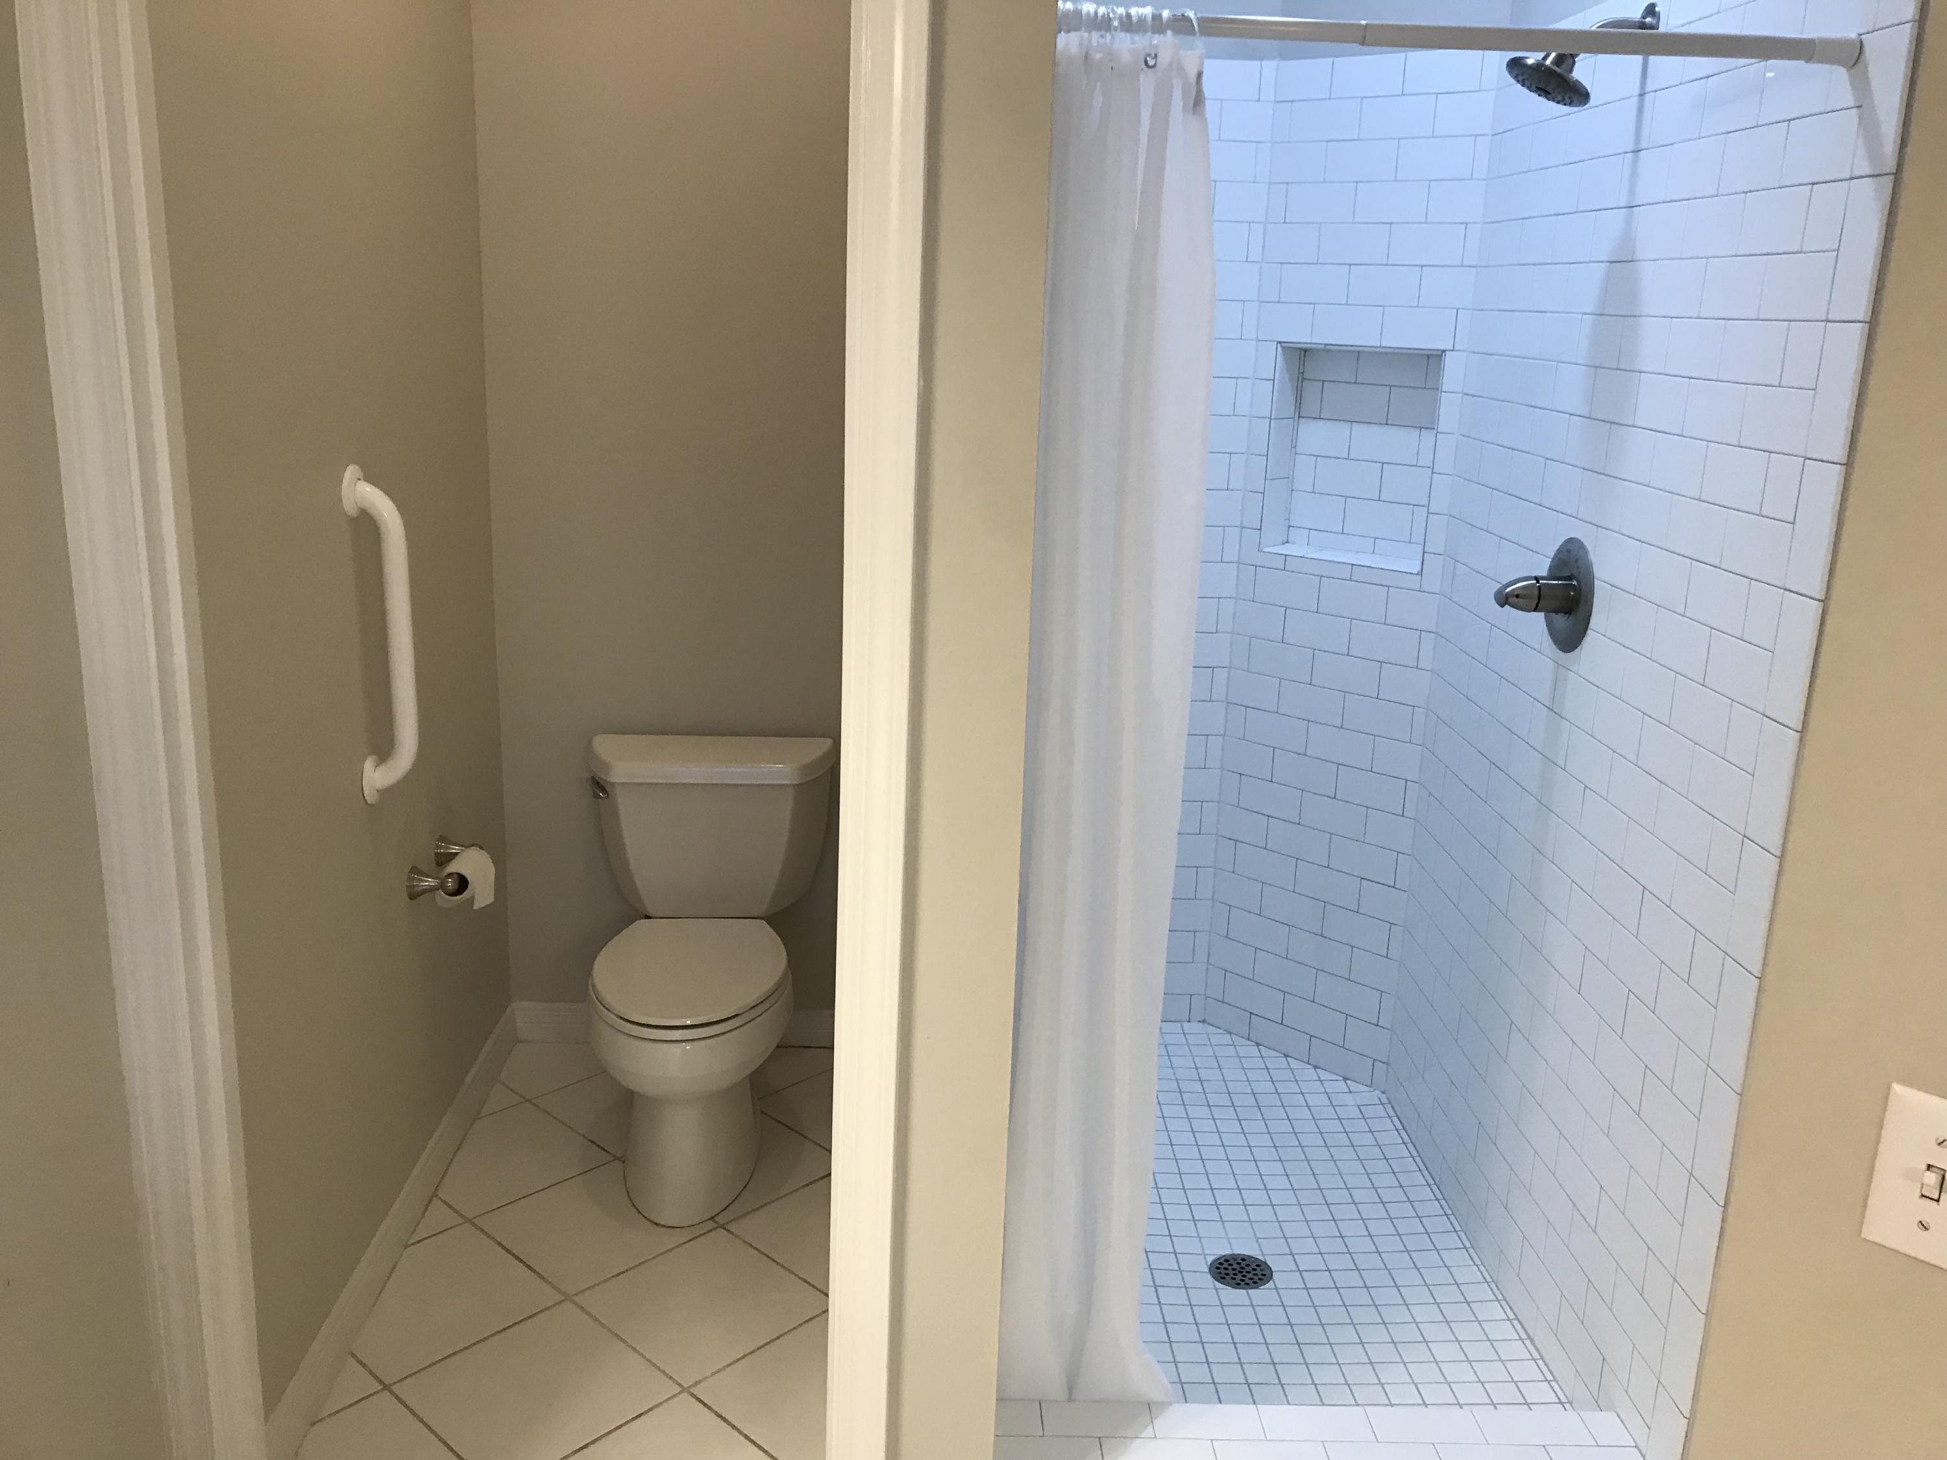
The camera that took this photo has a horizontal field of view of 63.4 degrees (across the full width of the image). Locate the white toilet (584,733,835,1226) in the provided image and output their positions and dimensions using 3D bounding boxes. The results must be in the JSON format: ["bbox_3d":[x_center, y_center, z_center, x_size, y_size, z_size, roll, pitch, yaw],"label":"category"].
[{"bbox_3d":[-0.504,0.443,2.966,0.465,0.708,0.703,1,15,-2],"label":"white toilet"}]

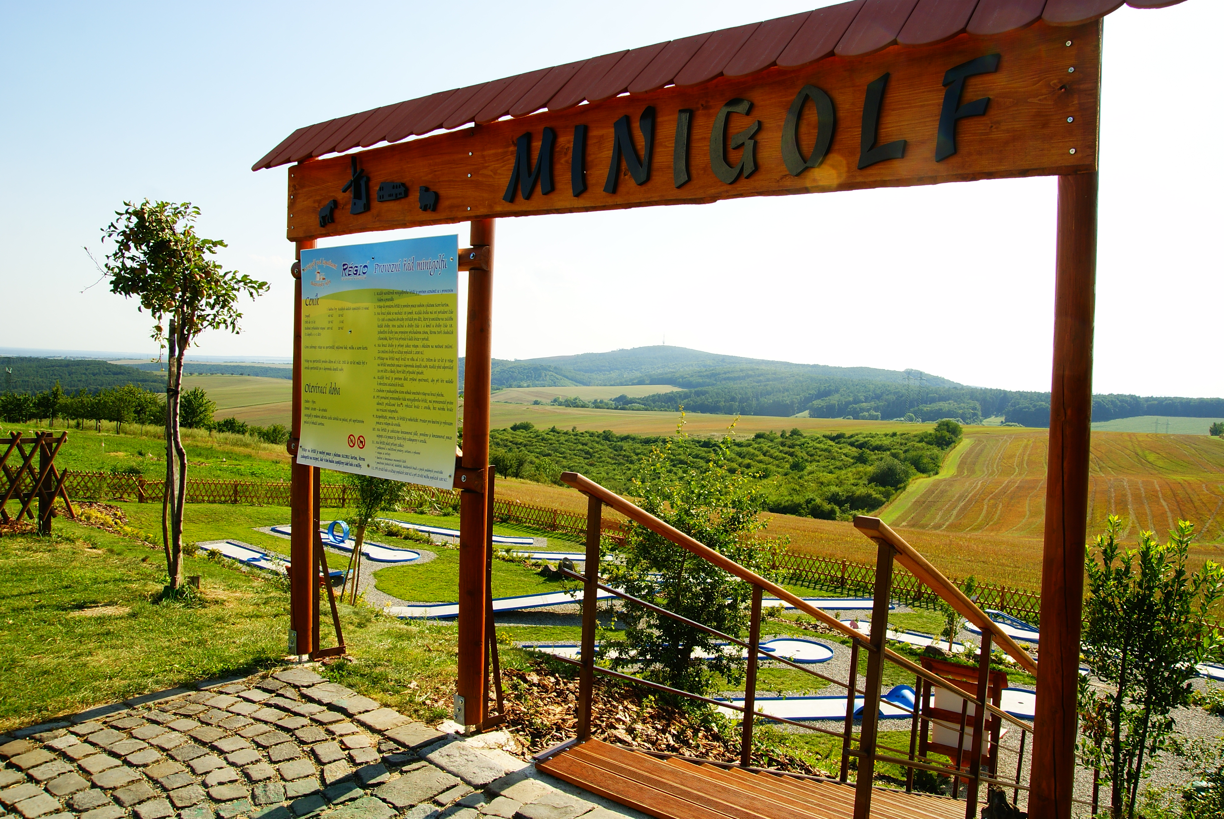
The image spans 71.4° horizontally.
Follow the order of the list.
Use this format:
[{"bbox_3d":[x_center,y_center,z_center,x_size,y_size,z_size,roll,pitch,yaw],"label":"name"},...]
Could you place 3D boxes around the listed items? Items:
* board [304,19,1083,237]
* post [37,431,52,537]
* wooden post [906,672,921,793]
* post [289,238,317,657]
[{"bbox_3d":[-0.177,-0.909,3.190,3.520,0.375,0.055,4,3,36],"label":"board"},{"bbox_3d":[-4.806,0.631,7.211,0.075,0.852,0.075,4,3,36],"label":"post"},{"bbox_3d":[2.543,2.740,7.207,0.043,1.029,0.043,4,3,36],"label":"wooden post"},{"bbox_3d":[-1.559,0.119,4.319,0.105,2.311,0.105,4,3,36],"label":"post"}]

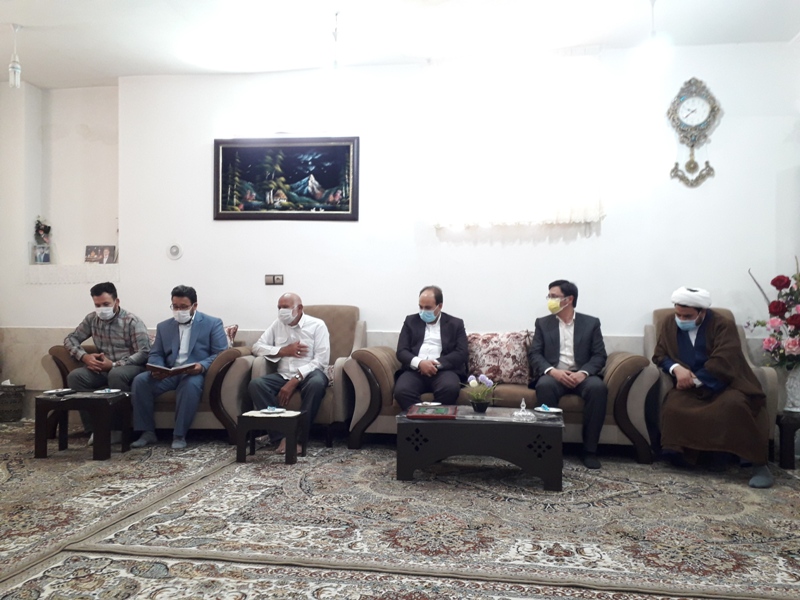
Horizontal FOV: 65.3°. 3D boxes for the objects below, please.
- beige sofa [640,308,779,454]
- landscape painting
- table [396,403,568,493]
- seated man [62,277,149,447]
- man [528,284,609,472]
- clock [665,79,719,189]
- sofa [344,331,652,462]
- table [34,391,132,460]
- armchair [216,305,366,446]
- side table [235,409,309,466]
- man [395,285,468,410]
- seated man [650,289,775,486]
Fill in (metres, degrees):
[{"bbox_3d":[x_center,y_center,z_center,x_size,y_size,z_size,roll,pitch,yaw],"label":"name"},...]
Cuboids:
[{"bbox_3d":[2.216,0.580,4.596,0.778,1.034,0.857,0,0,9],"label":"beige sofa"},{"bbox_3d":[-1.018,-1.071,5.567,1.349,0.739,0.039,0,0,9],"label":"landscape painting"},{"bbox_3d":[0.503,0.902,3.907,0.969,0.386,0.470,0,0,11],"label":"table"},{"bbox_3d":[-2.305,0.457,4.942,0.571,1.202,0.768,1,0,-6],"label":"seated man"},{"bbox_3d":[1.205,0.478,4.514,0.540,1.247,0.800,0,0,12],"label":"man"},{"bbox_3d":[2.239,-1.278,4.760,0.370,0.805,0.070,0,0,9],"label":"clock"},{"bbox_3d":[0.719,0.680,4.749,2.167,0.808,0.906,0,0,9],"label":"sofa"},{"bbox_3d":[-2.138,0.852,4.276,0.502,0.409,0.335,0,0,5],"label":"table"},{"bbox_3d":[-0.702,0.555,4.961,0.798,1.034,0.877,0,0,9],"label":"armchair"},{"bbox_3d":[-0.867,0.935,4.280,0.411,0.304,0.260,0,0,7],"label":"side table"},{"bbox_3d":[0.231,0.483,4.547,0.522,1.192,0.768,0,0,9],"label":"man"},{"bbox_3d":[2.066,0.510,4.193,0.660,1.192,0.950,0,0,18],"label":"seated man"}]

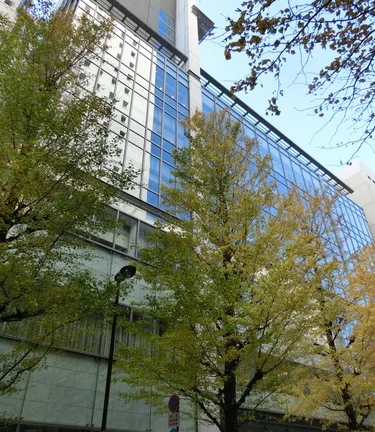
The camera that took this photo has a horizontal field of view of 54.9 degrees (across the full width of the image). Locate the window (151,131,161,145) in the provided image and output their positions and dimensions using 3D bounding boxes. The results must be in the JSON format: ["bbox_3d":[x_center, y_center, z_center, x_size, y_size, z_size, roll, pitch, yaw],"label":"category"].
[{"bbox_3d":[-2.025,-4.972,23.606,0.737,0.951,0.100,27,-44,-32],"label":"window"}]

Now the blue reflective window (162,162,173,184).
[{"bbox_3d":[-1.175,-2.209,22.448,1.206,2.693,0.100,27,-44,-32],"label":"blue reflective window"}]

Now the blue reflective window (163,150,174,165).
[{"bbox_3d":[-1.195,-3.732,23.567,1.206,1.032,0.100,27,-44,-32],"label":"blue reflective window"}]

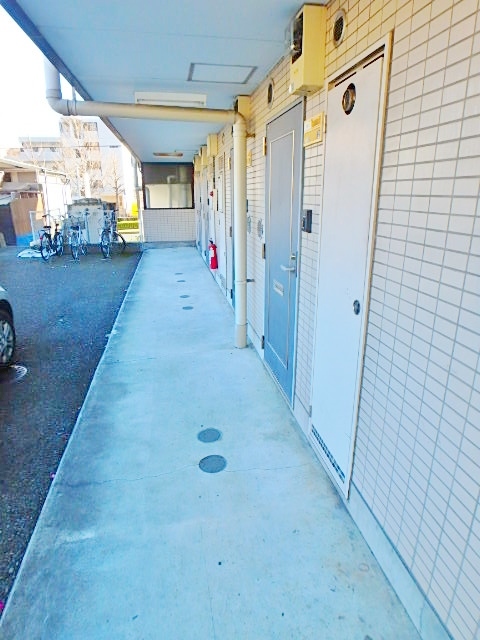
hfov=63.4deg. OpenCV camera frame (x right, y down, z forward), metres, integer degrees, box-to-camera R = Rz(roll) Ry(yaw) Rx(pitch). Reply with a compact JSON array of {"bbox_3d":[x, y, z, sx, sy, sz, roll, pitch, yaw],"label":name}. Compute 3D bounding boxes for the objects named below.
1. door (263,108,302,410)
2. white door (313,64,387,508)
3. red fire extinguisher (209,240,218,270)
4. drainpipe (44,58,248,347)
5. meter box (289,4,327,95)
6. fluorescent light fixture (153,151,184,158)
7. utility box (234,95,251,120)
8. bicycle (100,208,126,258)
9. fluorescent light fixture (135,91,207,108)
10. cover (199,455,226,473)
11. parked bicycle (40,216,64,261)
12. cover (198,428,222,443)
[{"bbox_3d":[0.311,-0.455,2.976,0.045,2.000,0.870,-4,19,-9],"label":"door"},{"bbox_3d":[0.499,-0.121,1.931,0.045,1.930,0.520,-4,19,-9],"label":"white door"},{"bbox_3d":[-0.440,-1.091,6.508,0.150,0.500,0.190,-4,19,-9],"label":"red fire extinguisher"},{"bbox_3d":[-0.734,-0.904,3.594,1.660,2.580,0.130,-4,19,-9],"label":"drainpipe"},{"bbox_3d":[0.336,-1.339,1.962,0.115,0.340,0.230,-4,19,-9],"label":"meter box"},{"bbox_3d":[-1.577,-3.679,8.652,0.640,0.090,0.140,-4,19,-9],"label":"fluorescent light fixture"},{"bbox_3d":[0.020,-1.900,3.665,0.115,0.340,0.230,-4,19,-9],"label":"utility box"},{"bbox_3d":[-3.479,-2.281,10.391,0.580,1.100,1.750,-1,18,-1],"label":"bicycle"},{"bbox_3d":[-0.618,-1.993,3.537,0.640,0.090,0.140,-4,19,-9],"label":"fluorescent light fixture"},{"bbox_3d":[-0.165,0.870,2.333,0.165,0.015,0.165,-1,18,0],"label":"cover"},{"bbox_3d":[-4.924,-2.168,10.175,0.580,1.060,1.750,-1,18,-1],"label":"parked bicycle"},{"bbox_3d":[-0.201,0.780,2.605,0.165,0.015,0.165,-1,18,0],"label":"cover"}]

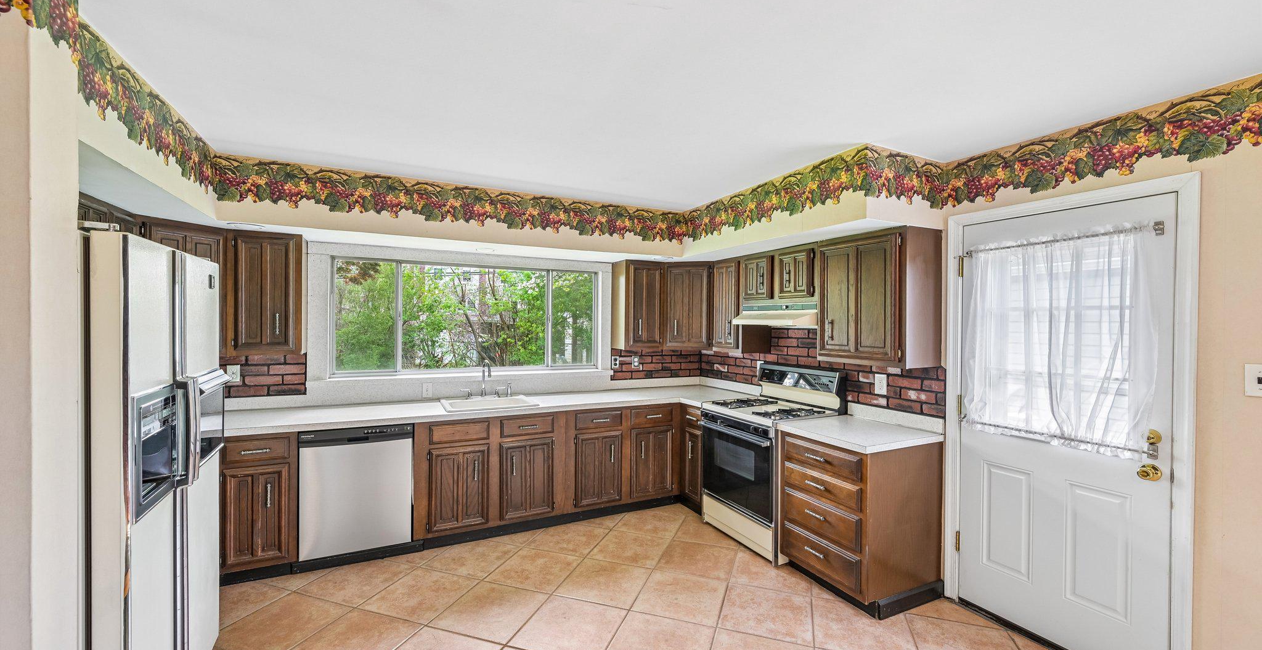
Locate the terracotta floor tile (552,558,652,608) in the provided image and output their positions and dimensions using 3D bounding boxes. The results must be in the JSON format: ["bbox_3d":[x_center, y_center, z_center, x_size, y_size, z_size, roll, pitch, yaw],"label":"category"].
[{"bbox_3d":[-0.149,1.510,2.878,0.452,0.010,0.452,0,0,19],"label":"terracotta floor tile"}]

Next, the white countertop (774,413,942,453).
[{"bbox_3d":[1.325,0.630,2.876,0.650,0.040,0.630,0,0,-26],"label":"white countertop"}]

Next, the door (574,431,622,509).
[{"bbox_3d":[-0.241,1.082,3.710,0.370,0.533,0.025,0,0,-26],"label":"door"}]

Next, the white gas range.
[{"bbox_3d":[0.987,0.921,3.543,0.670,1.205,0.765,0,0,-26],"label":"white gas range"}]

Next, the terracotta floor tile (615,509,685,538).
[{"bbox_3d":[0.142,1.527,3.782,0.455,0.010,0.455,1,0,19],"label":"terracotta floor tile"}]

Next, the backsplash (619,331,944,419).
[{"bbox_3d":[0.816,0.271,3.659,0.990,0.496,2.415,1,0,-27],"label":"backsplash"}]

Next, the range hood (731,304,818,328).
[{"bbox_3d":[1.131,-0.068,3.603,0.465,0.162,0.755,1,0,-27],"label":"range hood"}]

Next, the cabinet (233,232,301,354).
[{"bbox_3d":[-2.337,-0.191,3.189,0.385,0.765,0.325,0,0,-26],"label":"cabinet"}]

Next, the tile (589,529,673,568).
[{"bbox_3d":[0.000,1.524,3.341,0.457,0.010,0.457,0,0,19],"label":"tile"}]

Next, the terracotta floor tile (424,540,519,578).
[{"bbox_3d":[-1.028,1.516,3.200,0.455,0.010,0.455,1,0,19],"label":"terracotta floor tile"}]

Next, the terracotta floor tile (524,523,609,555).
[{"bbox_3d":[-0.436,1.507,3.457,0.452,0.010,0.452,0,0,19],"label":"terracotta floor tile"}]

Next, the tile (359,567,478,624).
[{"bbox_3d":[-1.161,1.505,2.737,0.452,0.010,0.452,0,0,19],"label":"tile"}]

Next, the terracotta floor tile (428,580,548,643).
[{"bbox_3d":[-0.736,1.520,2.613,0.457,0.010,0.457,0,0,19],"label":"terracotta floor tile"}]

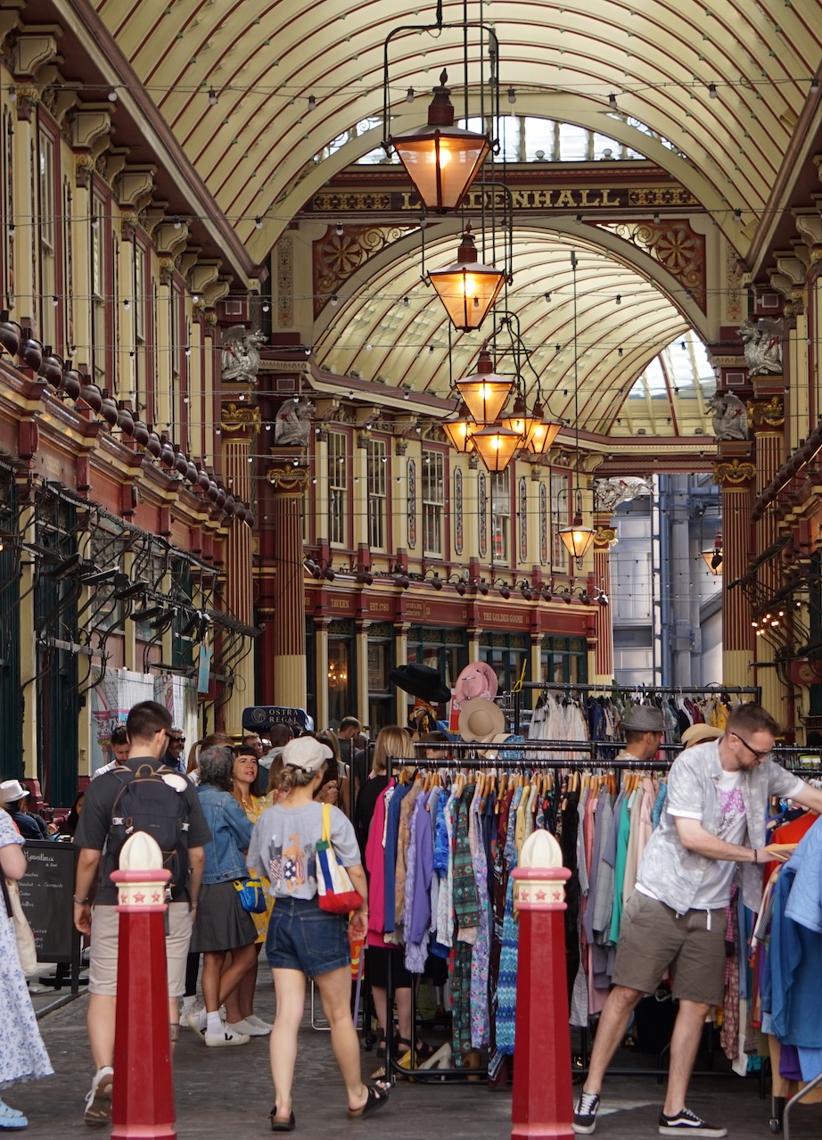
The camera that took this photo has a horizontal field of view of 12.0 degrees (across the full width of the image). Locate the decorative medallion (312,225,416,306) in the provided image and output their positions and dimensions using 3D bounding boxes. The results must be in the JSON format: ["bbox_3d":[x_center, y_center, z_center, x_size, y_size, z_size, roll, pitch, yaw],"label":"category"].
[{"bbox_3d":[-0.829,-5.464,70.000,1.870,1.440,0.150,-1,-3,2],"label":"decorative medallion"}]

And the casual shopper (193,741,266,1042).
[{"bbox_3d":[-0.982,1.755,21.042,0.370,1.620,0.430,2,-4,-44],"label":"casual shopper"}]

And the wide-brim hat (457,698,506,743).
[{"bbox_3d":[0.509,1.095,28.000,0.340,0.340,0.130,-1,1,1],"label":"wide-brim hat"}]

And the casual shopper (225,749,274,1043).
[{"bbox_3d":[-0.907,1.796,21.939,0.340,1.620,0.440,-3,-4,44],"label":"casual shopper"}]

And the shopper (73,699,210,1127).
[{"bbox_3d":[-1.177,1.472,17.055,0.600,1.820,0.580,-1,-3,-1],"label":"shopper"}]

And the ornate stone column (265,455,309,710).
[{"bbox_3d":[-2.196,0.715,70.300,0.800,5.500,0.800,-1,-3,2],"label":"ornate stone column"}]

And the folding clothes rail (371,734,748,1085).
[{"bbox_3d":[0.734,1.647,18.680,1.850,1.580,0.600,-1,-3,2],"label":"folding clothes rail"}]

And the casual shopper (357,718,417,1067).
[{"bbox_3d":[-0.099,1.664,19.950,0.480,1.690,0.400,-2,-3,25],"label":"casual shopper"}]

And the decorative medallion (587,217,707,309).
[{"bbox_3d":[4.055,-5.201,66.764,2.010,1.660,0.150,-1,-3,2],"label":"decorative medallion"}]

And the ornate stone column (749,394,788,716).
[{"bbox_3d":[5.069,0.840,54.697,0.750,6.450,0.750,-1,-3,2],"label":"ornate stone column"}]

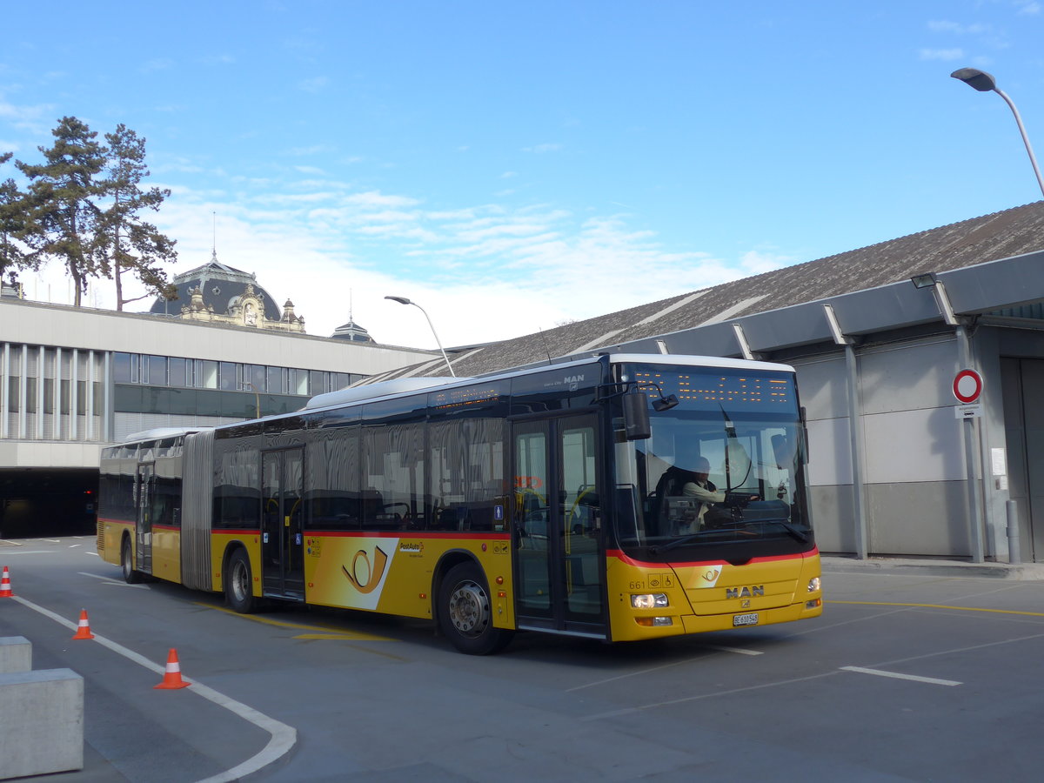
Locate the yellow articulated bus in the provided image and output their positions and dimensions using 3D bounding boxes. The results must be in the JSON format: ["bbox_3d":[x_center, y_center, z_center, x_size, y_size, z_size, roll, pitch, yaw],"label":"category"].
[{"bbox_3d":[-3.200,1.715,18.120,2.680,2.970,18.600,2,-6,-33],"label":"yellow articulated bus"}]

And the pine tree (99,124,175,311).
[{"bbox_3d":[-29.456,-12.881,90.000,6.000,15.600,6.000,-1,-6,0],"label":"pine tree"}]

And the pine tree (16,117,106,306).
[{"bbox_3d":[-35.248,-13.147,90.000,7.000,16.000,7.000,-1,-6,0],"label":"pine tree"}]

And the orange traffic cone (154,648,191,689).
[{"bbox_3d":[-2.952,2.329,9.949,0.235,0.335,0.235,-1,-6,0],"label":"orange traffic cone"}]

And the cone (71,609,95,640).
[{"bbox_3d":[-5.219,2.769,14.015,0.235,0.335,0.235,-1,-6,0],"label":"cone"}]

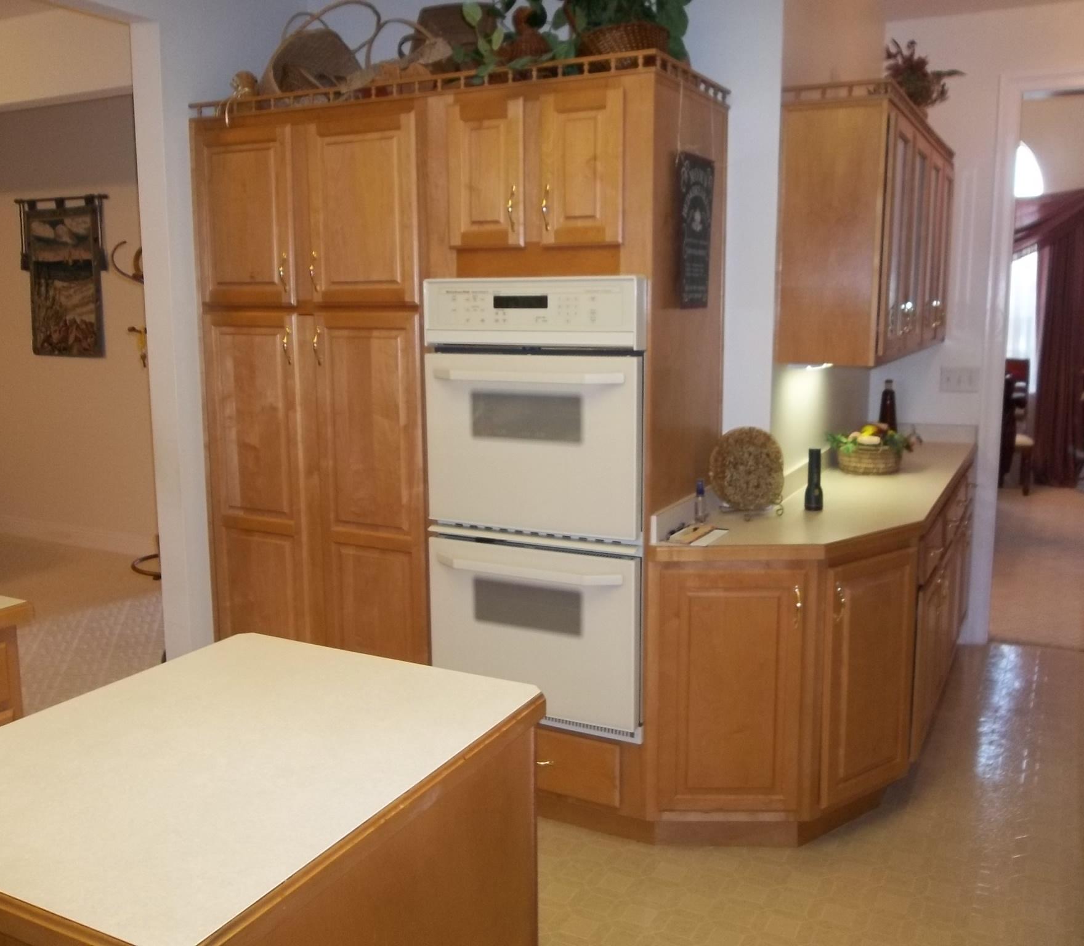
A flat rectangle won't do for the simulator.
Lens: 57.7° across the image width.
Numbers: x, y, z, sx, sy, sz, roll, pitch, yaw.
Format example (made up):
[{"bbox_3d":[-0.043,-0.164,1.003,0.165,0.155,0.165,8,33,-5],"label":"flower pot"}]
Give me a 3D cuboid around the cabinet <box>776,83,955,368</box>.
[{"bbox_3d":[1.251,-0.837,3.640,0.328,0.806,1.672,5,10,28],"label":"cabinet"}]

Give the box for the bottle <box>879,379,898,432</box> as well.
[{"bbox_3d":[1.494,-0.234,4.231,0.077,0.320,0.077,4,10,26],"label":"bottle"}]

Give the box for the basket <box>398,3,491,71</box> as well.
[{"bbox_3d":[-0.256,-1.270,3.056,0.328,0.308,0.229,4,10,26],"label":"basket"}]

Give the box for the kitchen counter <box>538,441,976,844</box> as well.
[{"bbox_3d":[1.096,0.484,3.582,0.672,0.920,2.418,5,10,28],"label":"kitchen counter"}]

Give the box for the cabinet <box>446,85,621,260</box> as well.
[{"bbox_3d":[0.106,-0.841,2.877,0.567,0.443,0.607,4,10,26],"label":"cabinet"}]

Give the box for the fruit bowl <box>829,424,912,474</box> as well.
[{"bbox_3d":[1.269,-0.098,3.798,0.298,0.189,0.269,4,10,26],"label":"fruit bowl"}]

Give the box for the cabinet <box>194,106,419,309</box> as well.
[{"bbox_3d":[-0.587,-0.833,3.243,0.856,0.582,0.627,4,10,26],"label":"cabinet"}]

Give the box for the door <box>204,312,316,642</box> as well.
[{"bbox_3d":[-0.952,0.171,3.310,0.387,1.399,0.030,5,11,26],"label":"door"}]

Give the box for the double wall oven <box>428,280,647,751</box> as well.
[{"bbox_3d":[0.092,0.060,2.974,0.682,1.269,0.597,4,10,26],"label":"double wall oven"}]

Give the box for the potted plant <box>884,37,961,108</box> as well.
[{"bbox_3d":[1.307,-1.313,3.436,0.269,0.289,0.249,4,10,26],"label":"potted plant"}]

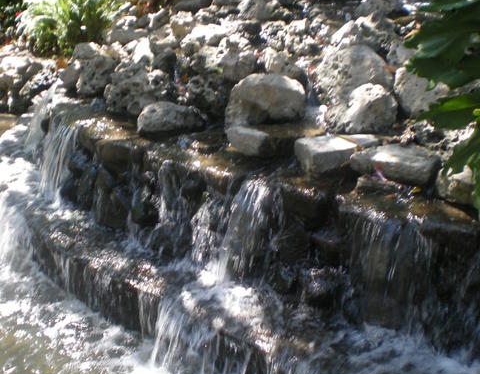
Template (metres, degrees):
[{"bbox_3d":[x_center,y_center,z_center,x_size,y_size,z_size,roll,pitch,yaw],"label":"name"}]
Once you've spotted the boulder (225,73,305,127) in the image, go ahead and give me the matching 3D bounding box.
[{"bbox_3d":[0.141,-0.499,4.050,0.450,0.280,0.340,1,19,2],"label":"boulder"}]

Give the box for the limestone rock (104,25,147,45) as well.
[{"bbox_3d":[-0.961,-1.292,5.950,0.360,0.190,0.270,0,19,0],"label":"limestone rock"}]

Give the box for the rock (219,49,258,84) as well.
[{"bbox_3d":[-0.009,-0.755,4.400,0.250,0.200,0.220,0,19,0],"label":"rock"}]

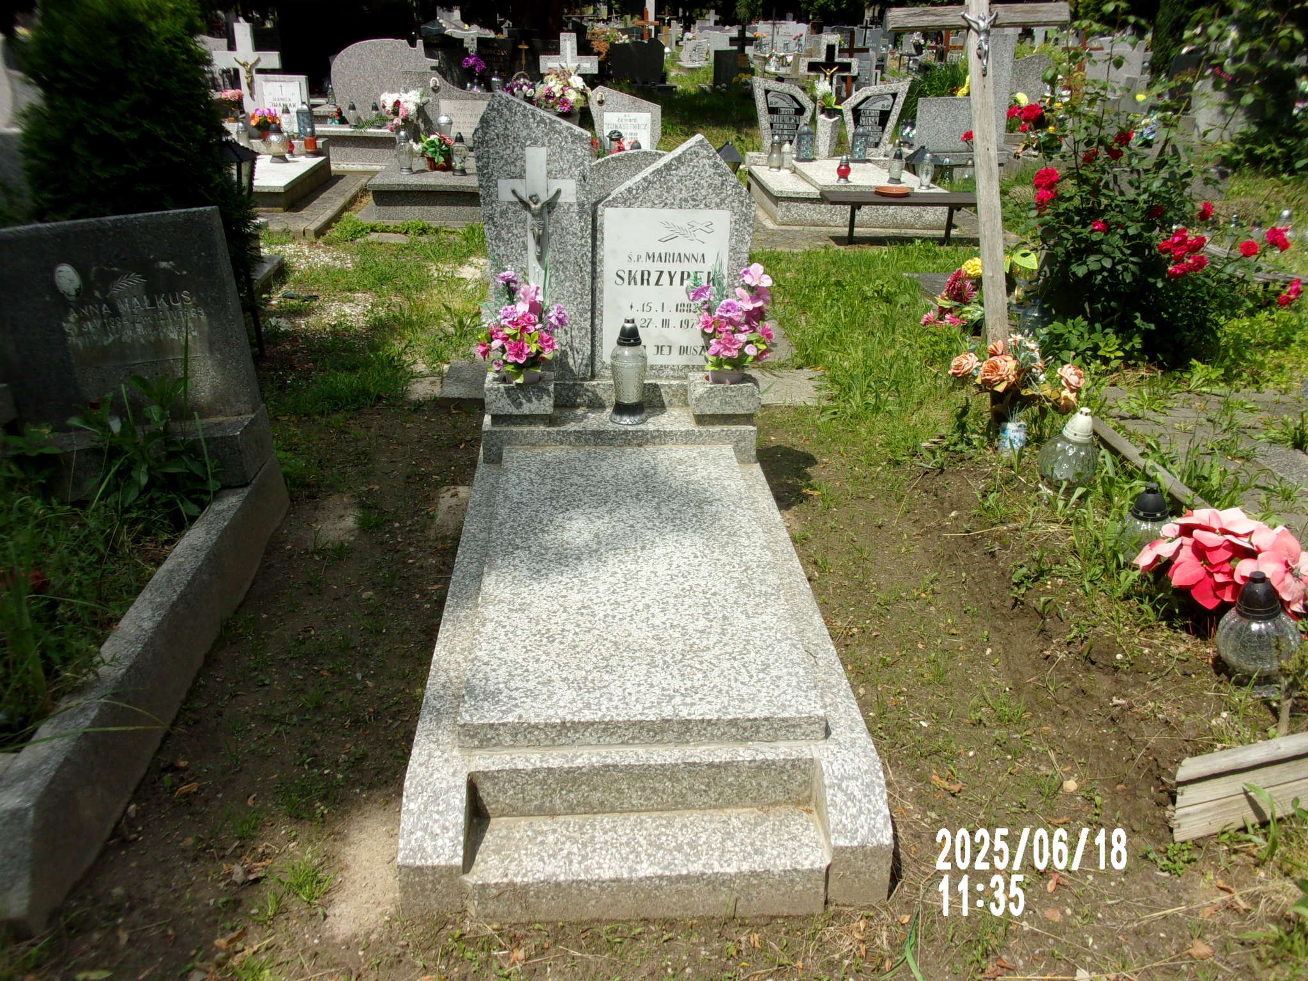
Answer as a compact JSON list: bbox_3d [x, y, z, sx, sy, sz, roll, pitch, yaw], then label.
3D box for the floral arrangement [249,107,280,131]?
[{"bbox_3d":[-3.482,-3.313,9.477,0.264,0.217,0.240,0,24,-4],"label":"floral arrangement"}]

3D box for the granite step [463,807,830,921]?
[{"bbox_3d":[-0.009,0.696,1.971,0.634,0.098,0.180,0,24,-4],"label":"granite step"}]

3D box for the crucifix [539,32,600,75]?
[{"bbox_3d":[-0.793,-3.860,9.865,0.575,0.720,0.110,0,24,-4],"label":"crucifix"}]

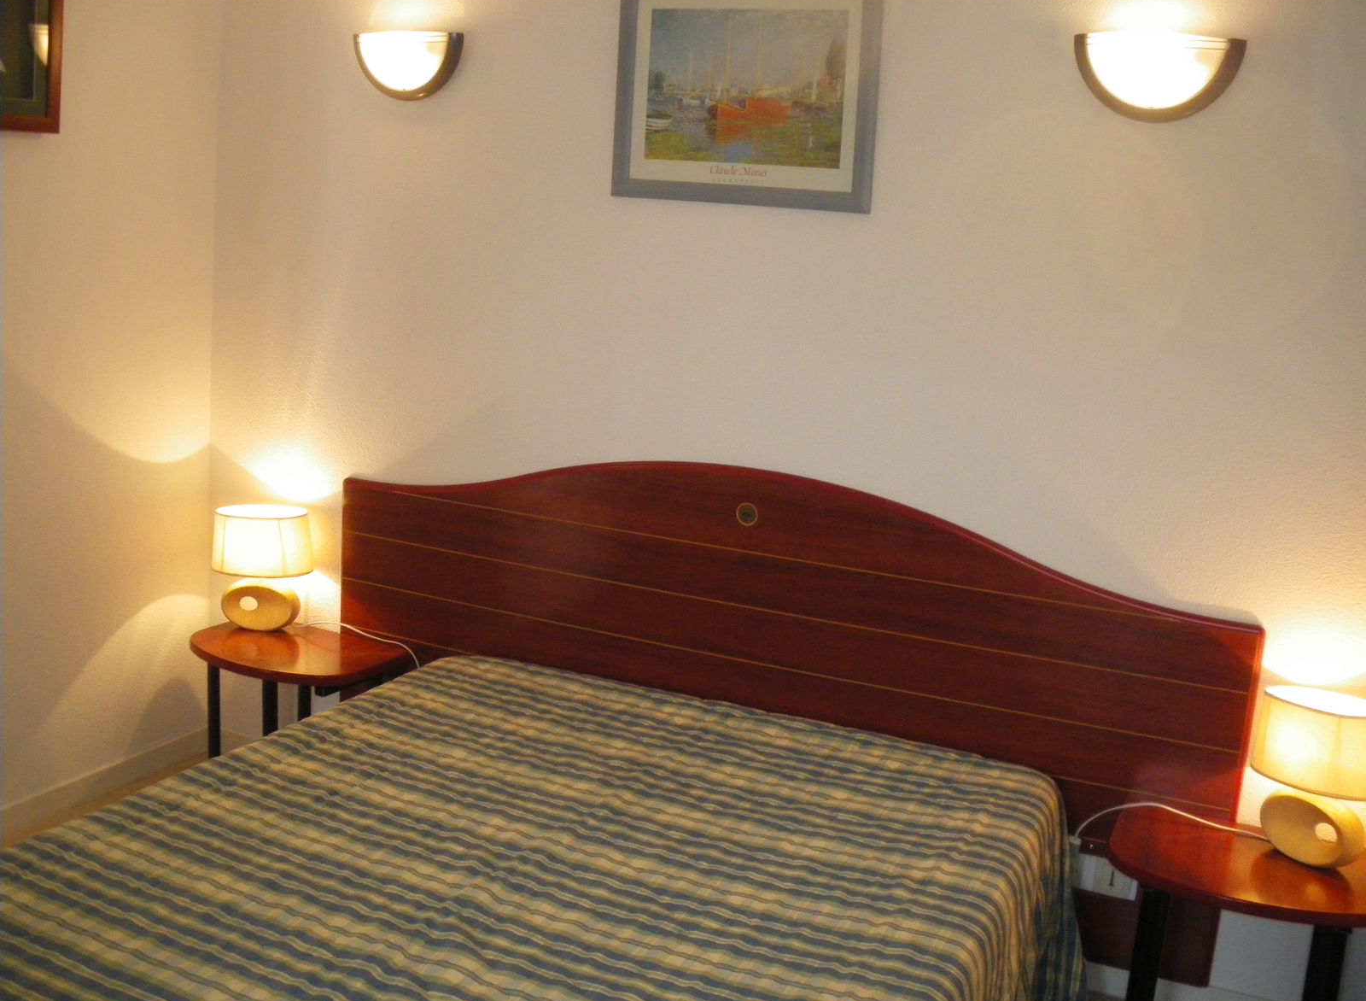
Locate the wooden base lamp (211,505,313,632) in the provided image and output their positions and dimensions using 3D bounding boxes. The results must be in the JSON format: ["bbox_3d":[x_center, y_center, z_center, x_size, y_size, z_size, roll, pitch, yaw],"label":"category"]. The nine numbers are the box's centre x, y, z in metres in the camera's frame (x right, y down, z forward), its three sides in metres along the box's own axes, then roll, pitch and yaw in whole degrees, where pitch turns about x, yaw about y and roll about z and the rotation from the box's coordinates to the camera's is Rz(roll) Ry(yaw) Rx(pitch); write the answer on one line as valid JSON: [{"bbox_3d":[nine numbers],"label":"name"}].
[{"bbox_3d":[-1.060,0.178,3.575,0.265,0.300,0.190,6,10,9],"label":"wooden base lamp"}]

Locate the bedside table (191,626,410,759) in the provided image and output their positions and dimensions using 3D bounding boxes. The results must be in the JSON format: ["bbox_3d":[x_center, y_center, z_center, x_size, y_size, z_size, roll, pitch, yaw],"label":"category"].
[{"bbox_3d":[-0.982,0.574,3.511,0.500,0.440,0.345,9,11,23],"label":"bedside table"}]

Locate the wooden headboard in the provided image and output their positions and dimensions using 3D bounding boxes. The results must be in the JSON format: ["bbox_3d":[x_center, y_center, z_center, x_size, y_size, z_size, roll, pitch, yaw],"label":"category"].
[{"bbox_3d":[0.116,0.381,3.190,2.145,0.905,0.040,9,11,23],"label":"wooden headboard"}]

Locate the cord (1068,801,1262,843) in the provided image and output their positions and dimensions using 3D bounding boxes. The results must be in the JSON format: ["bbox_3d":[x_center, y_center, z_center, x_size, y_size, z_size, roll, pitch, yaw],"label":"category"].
[{"bbox_3d":[0.947,0.652,2.766,0.360,0.107,0.070,9,11,23],"label":"cord"}]

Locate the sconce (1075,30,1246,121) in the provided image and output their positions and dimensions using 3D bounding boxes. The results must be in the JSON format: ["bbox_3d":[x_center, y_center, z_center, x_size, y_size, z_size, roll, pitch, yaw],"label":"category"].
[{"bbox_3d":[0.871,-0.789,2.646,0.310,0.157,0.105,9,11,23],"label":"sconce"}]

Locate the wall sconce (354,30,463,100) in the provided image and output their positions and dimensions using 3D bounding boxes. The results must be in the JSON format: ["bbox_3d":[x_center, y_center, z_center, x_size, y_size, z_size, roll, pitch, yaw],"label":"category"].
[{"bbox_3d":[-0.674,-1.022,3.317,0.310,0.157,0.105,9,11,23],"label":"wall sconce"}]

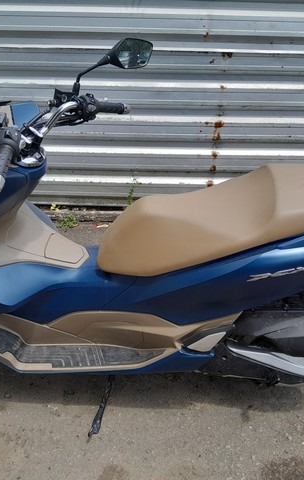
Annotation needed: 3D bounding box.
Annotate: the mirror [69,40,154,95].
[{"bbox_3d":[-0.121,-0.548,1.510,0.275,0.152,0.073,-21,30,-40],"label":"mirror"}]

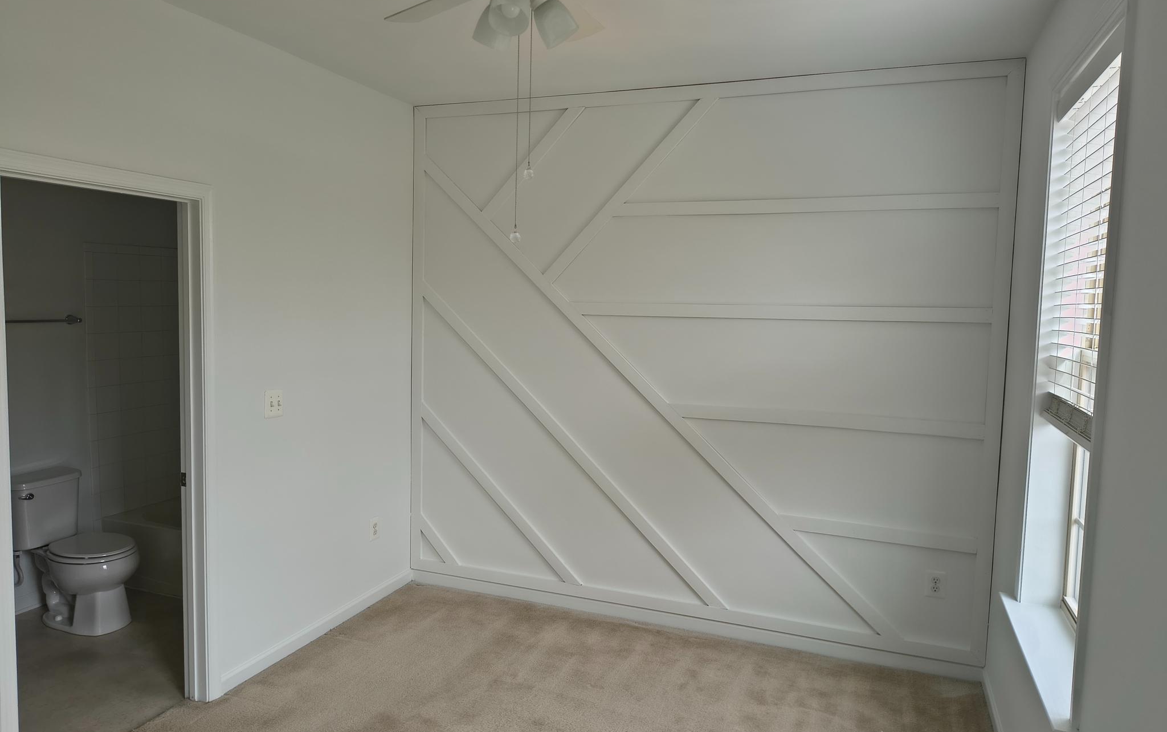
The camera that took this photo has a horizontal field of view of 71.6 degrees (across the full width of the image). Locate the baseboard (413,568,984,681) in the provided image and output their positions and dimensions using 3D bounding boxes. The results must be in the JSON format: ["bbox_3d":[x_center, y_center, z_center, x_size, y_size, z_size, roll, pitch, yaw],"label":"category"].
[{"bbox_3d":[0.400,1.298,4.169,2.992,0.075,0.018,3,5,21],"label":"baseboard"}]

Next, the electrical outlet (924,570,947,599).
[{"bbox_3d":[1.598,0.989,3.667,0.087,0.120,0.008,3,5,21],"label":"electrical outlet"}]

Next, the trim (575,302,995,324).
[{"bbox_3d":[0.850,-0.258,3.867,1.981,0.068,0.018,3,5,21],"label":"trim"}]

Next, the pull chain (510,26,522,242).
[{"bbox_3d":[-0.188,-0.647,2.275,0.027,0.602,0.027,1,5,0],"label":"pull chain"}]

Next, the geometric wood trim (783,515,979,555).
[{"bbox_3d":[1.347,0.773,3.753,0.866,0.074,0.018,3,5,21],"label":"geometric wood trim"}]

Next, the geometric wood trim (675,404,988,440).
[{"bbox_3d":[1.096,0.254,3.811,1.432,0.072,0.018,3,5,21],"label":"geometric wood trim"}]

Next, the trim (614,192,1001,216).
[{"bbox_3d":[0.967,-0.748,3.782,1.750,0.067,0.018,3,5,21],"label":"trim"}]

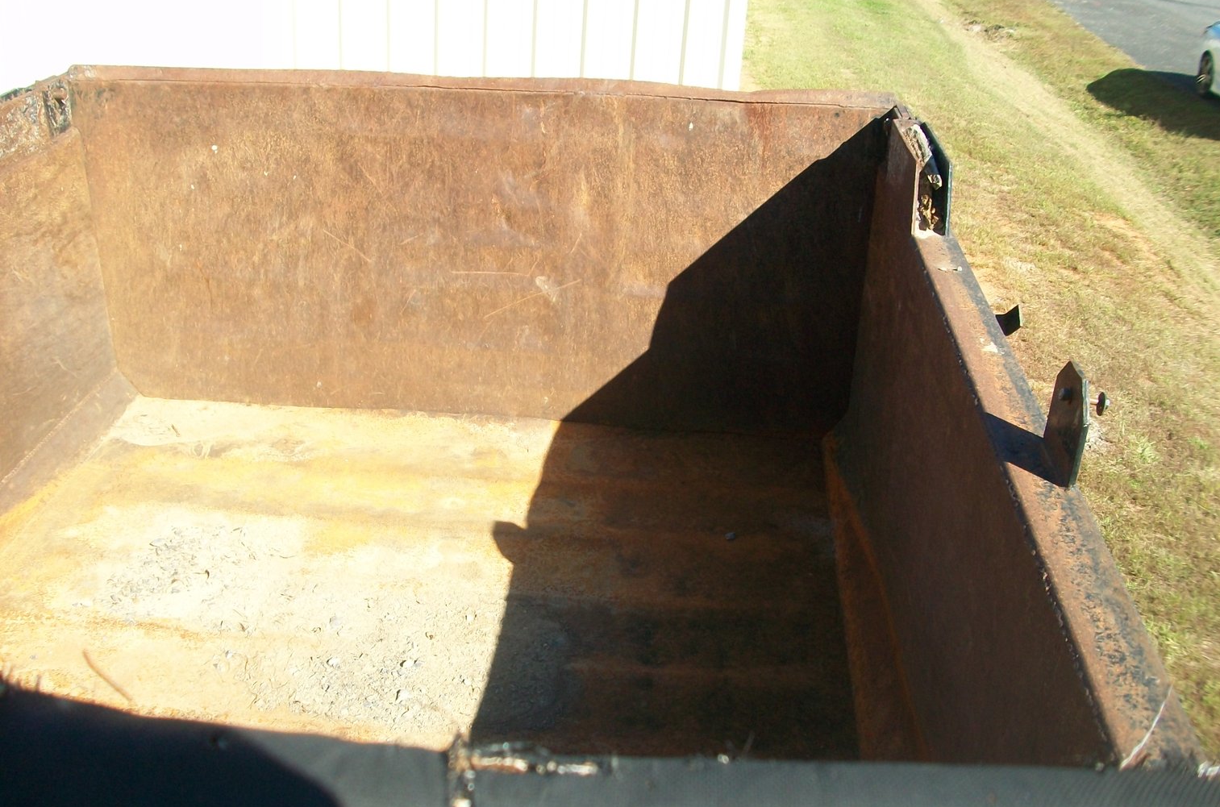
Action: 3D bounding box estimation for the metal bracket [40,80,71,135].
[{"bbox_3d":[-1.388,-0.740,3.008,0.055,0.120,0.100,3,27,4],"label":"metal bracket"}]

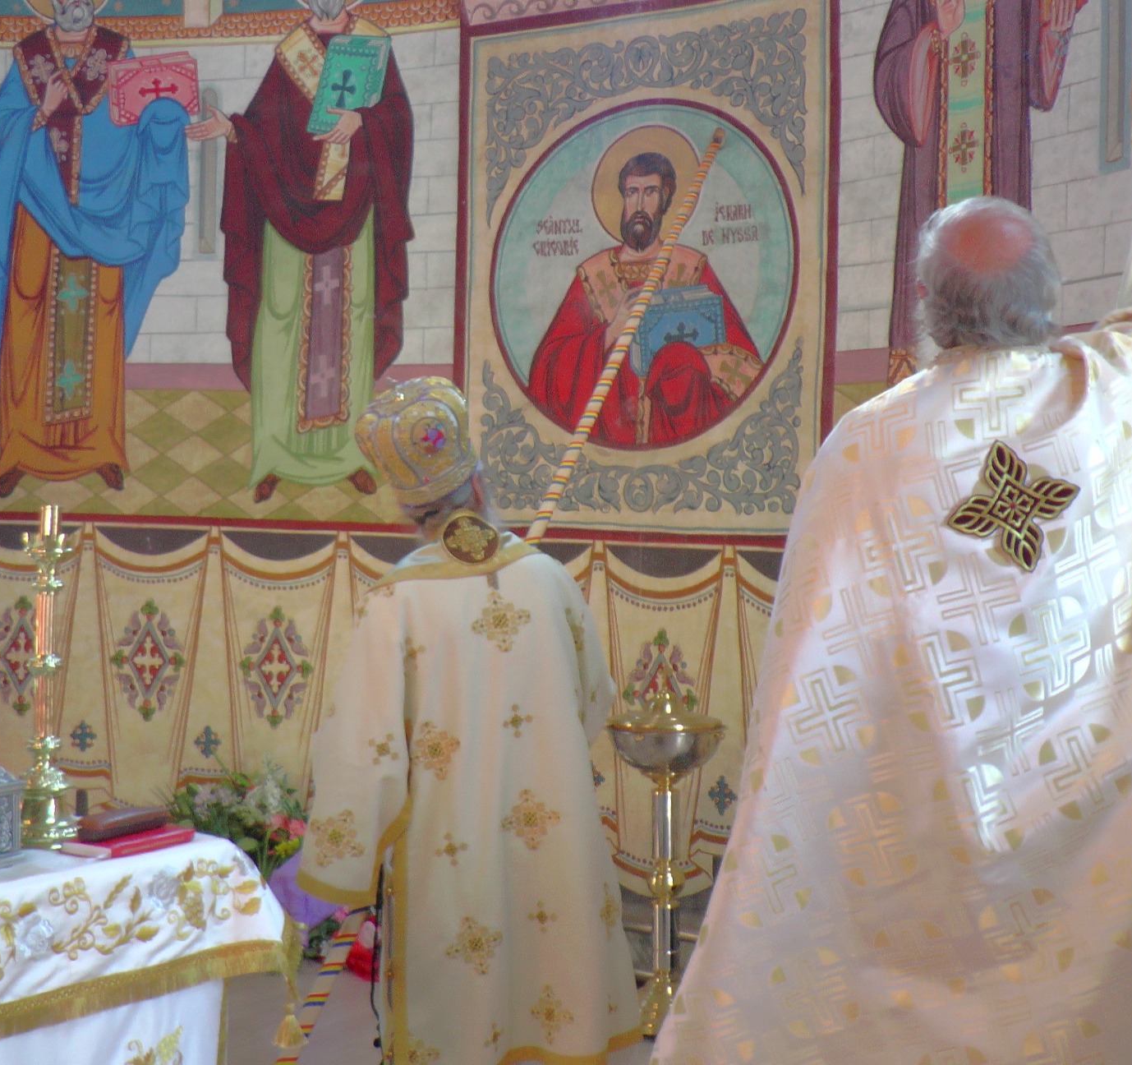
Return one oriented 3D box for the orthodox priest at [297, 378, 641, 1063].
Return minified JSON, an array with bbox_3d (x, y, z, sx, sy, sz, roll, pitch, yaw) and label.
[{"bbox_3d":[-0.240,0.506,3.750,0.820,1.780,0.600,1,1,6],"label":"orthodox priest"}]

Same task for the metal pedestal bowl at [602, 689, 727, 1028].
[{"bbox_3d":[0.276,0.914,4.220,0.330,0.965,0.330,1,1,0],"label":"metal pedestal bowl"}]

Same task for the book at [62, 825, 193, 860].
[{"bbox_3d":[-0.719,0.510,2.500,0.113,0.017,0.178,1,1,31],"label":"book"}]

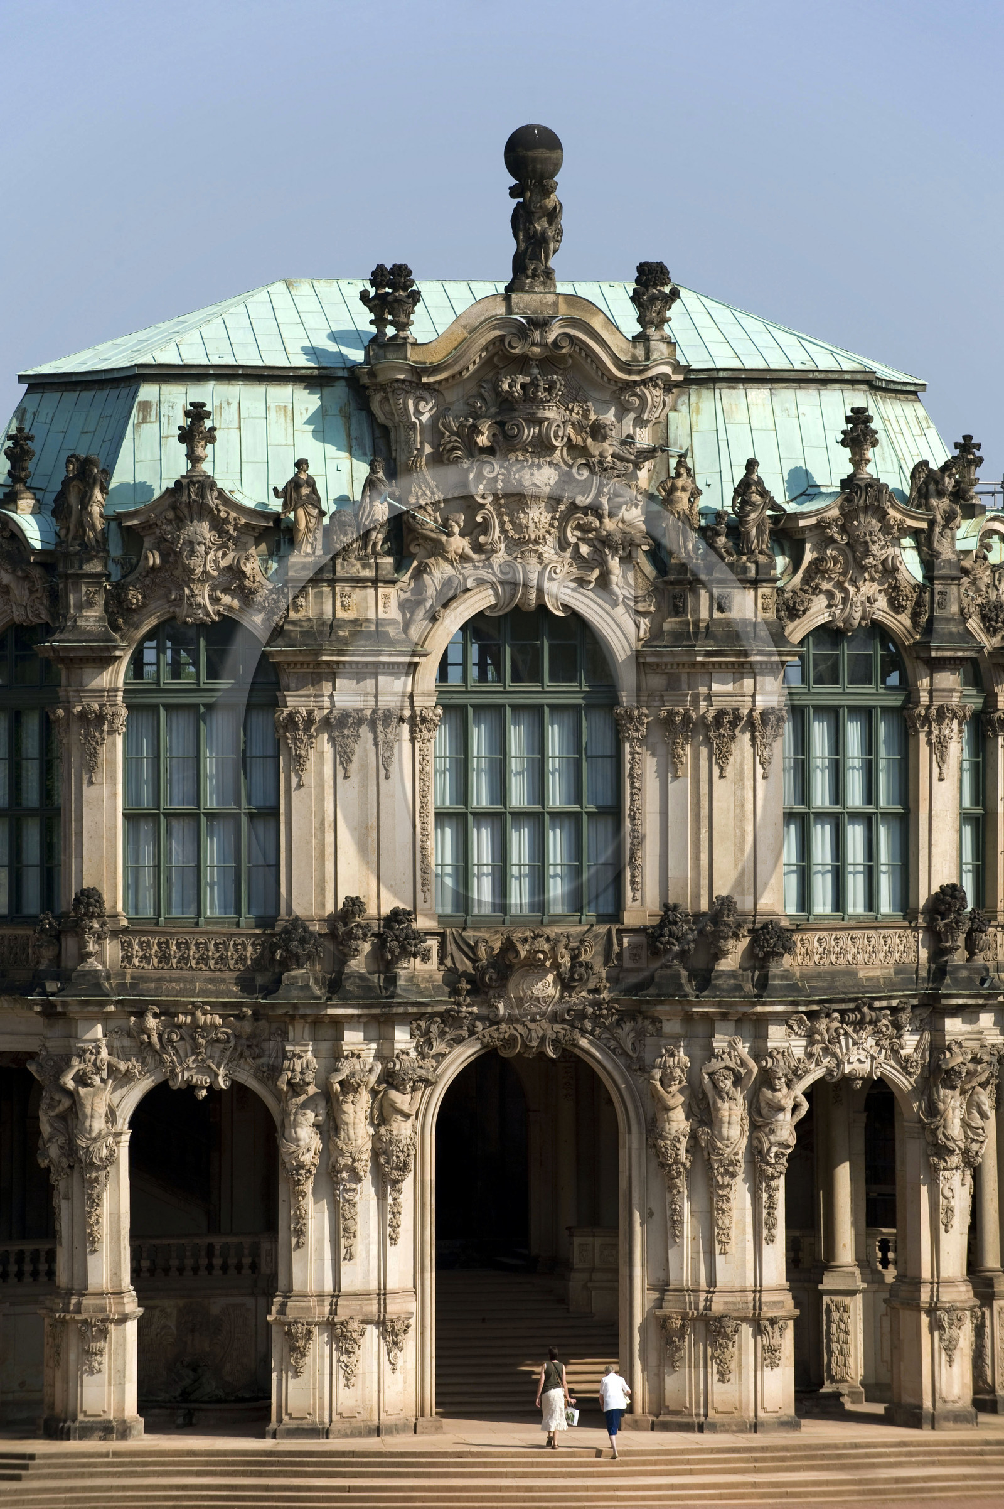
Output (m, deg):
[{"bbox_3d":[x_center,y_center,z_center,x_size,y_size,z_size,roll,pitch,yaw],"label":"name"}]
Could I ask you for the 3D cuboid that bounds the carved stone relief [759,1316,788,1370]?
[{"bbox_3d":[4.529,9.831,133.000,0.500,0.887,0.200,0,0,-14],"label":"carved stone relief"}]

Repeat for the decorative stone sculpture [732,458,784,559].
[{"bbox_3d":[4.344,-4.186,135.200,0.780,1.670,0.600,0,0,-14],"label":"decorative stone sculpture"}]

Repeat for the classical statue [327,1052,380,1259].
[{"bbox_3d":[-2.487,6.733,133.300,0.750,3.480,0.650,0,0,-16],"label":"classical statue"}]

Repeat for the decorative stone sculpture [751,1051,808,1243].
[{"bbox_3d":[4.805,6.797,137.800,0.930,3.327,0.700,0,-1,-18],"label":"decorative stone sculpture"}]

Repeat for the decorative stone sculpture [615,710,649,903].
[{"bbox_3d":[2.236,0.875,137.300,0.590,3.356,0.280,0,0,-10],"label":"decorative stone sculpture"}]

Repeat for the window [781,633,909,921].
[{"bbox_3d":[5.870,0.294,136.700,2.600,5.000,0.350,0,0,-33],"label":"window"}]

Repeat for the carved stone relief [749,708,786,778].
[{"bbox_3d":[4.649,-0.196,139.200,0.600,1.231,0.250,0,0,-22],"label":"carved stone relief"}]

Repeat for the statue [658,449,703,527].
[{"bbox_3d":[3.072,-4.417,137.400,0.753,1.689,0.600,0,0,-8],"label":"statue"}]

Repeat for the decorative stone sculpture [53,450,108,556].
[{"bbox_3d":[-6.987,-4.174,132.000,0.900,1.700,0.600,0,-1,8],"label":"decorative stone sculpture"}]

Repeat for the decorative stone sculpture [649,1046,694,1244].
[{"bbox_3d":[2.934,6.767,137.600,0.730,3.445,0.680,0,-1,-13],"label":"decorative stone sculpture"}]

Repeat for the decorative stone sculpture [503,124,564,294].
[{"bbox_3d":[0.554,-9.495,138.600,1.050,2.956,1.050,0,-1,-13],"label":"decorative stone sculpture"}]

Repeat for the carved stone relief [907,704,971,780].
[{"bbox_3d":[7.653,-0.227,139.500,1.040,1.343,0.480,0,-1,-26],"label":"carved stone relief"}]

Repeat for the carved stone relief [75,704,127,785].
[{"bbox_3d":[-6.902,-0.183,136.900,0.870,1.399,0.420,0,-1,5],"label":"carved stone relief"}]

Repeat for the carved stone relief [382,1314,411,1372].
[{"bbox_3d":[-1.753,9.841,133.000,0.200,0.950,0.530,-1,-1,45],"label":"carved stone relief"}]

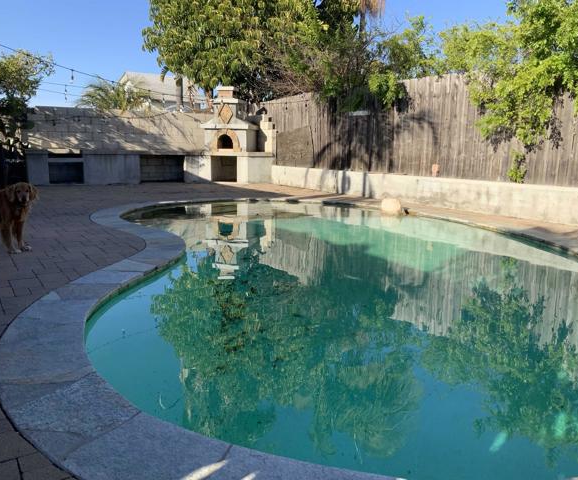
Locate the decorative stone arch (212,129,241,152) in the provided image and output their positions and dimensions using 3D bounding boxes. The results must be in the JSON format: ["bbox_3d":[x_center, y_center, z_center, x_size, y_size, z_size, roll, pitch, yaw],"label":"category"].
[{"bbox_3d":[-1.609,-2.561,13.800,0.820,0.620,0.140,4,10,17],"label":"decorative stone arch"}]

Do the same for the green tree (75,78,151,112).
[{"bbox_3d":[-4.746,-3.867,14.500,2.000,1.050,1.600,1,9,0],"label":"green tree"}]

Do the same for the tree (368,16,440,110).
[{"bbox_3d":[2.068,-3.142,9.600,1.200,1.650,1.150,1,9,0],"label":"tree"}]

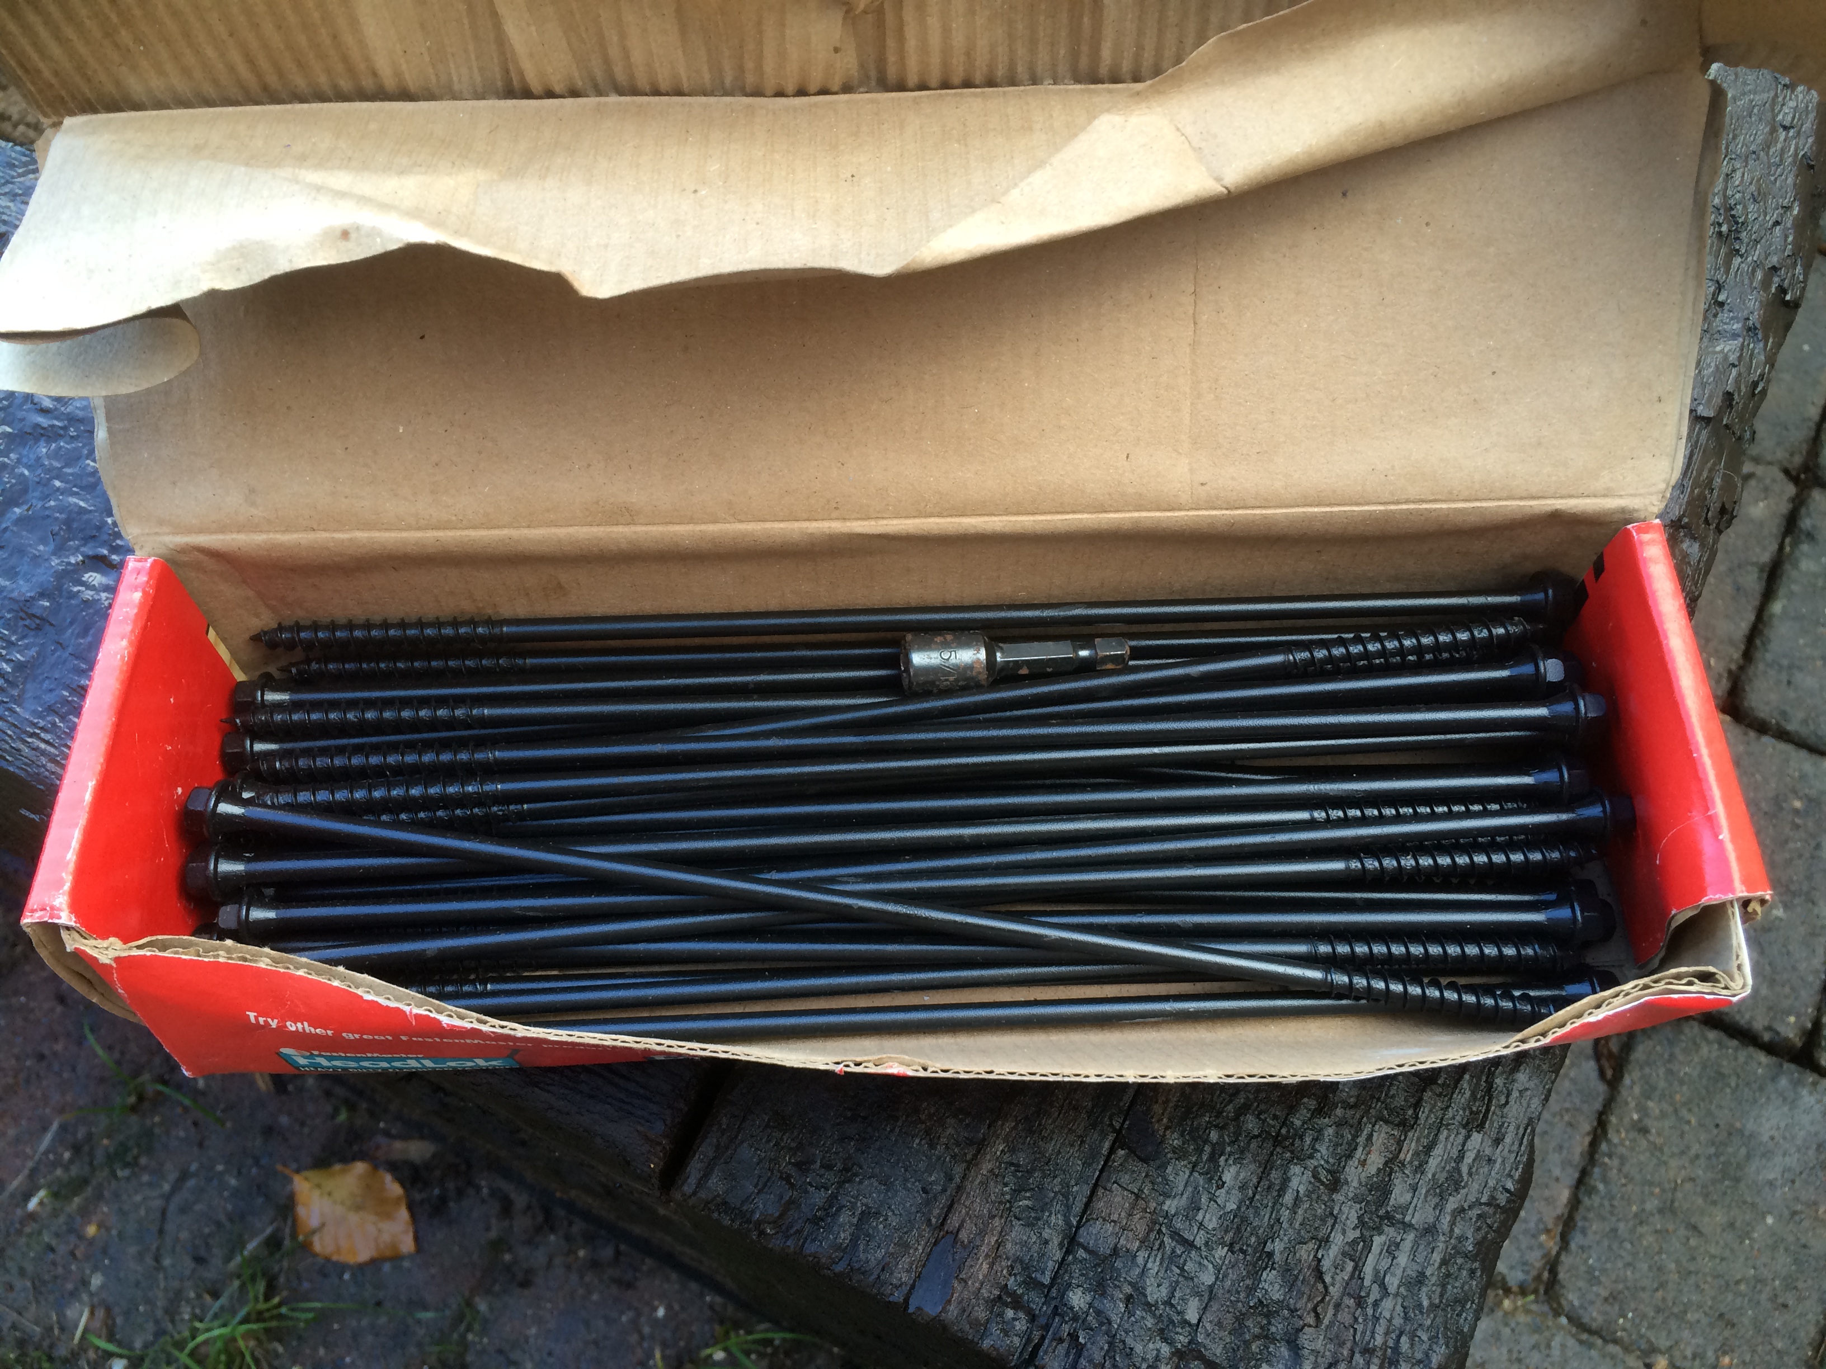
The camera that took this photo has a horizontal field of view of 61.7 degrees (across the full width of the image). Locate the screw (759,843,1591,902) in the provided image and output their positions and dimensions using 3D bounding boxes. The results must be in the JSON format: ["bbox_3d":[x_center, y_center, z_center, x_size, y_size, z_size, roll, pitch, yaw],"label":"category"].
[{"bbox_3d":[-0.001,0.039,0.288,0.260,0.011,0.011,-3,60,1],"label":"screw"}]

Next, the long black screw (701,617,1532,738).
[{"bbox_3d":[-0.006,0.006,0.297,0.260,0.011,0.011,-7,60,0],"label":"long black screw"}]

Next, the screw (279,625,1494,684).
[{"bbox_3d":[0.001,-0.007,0.308,0.260,0.011,0.011,-2,60,1],"label":"screw"}]

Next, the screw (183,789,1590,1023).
[{"bbox_3d":[-0.011,0.041,0.279,0.260,0.011,0.011,8,61,6],"label":"screw"}]

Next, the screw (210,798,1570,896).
[{"bbox_3d":[-0.007,0.029,0.287,0.260,0.011,0.011,-3,60,0],"label":"screw"}]

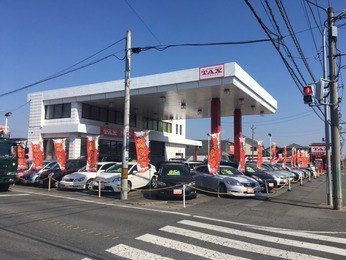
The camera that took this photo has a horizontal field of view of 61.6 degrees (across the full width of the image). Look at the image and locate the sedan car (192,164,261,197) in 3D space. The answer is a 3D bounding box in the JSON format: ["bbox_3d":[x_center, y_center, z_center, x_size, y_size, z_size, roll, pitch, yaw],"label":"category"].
[{"bbox_3d":[2.430,2.524,15.093,1.820,1.430,4.800,3,-6,-23],"label":"sedan car"}]

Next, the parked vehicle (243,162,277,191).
[{"bbox_3d":[4.256,2.722,17.353,1.720,1.500,4.400,3,-6,-23],"label":"parked vehicle"}]

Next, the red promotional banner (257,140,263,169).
[{"bbox_3d":[5.550,1.605,18.400,0.540,1.830,0.200,5,-7,-30],"label":"red promotional banner"}]

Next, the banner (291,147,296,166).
[{"bbox_3d":[10.384,2.430,25.000,0.540,1.840,0.200,5,-7,-30],"label":"banner"}]

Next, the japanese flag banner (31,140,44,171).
[{"bbox_3d":[-7.958,1.503,17.100,0.660,1.800,0.120,2,-5,-14],"label":"japanese flag banner"}]

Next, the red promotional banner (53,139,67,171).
[{"bbox_3d":[-6.205,1.406,16.000,0.620,1.800,0.120,2,-5,-14],"label":"red promotional banner"}]

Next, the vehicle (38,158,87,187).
[{"bbox_3d":[-6.083,2.657,18.089,1.740,1.500,4.500,-2,-7,31],"label":"vehicle"}]

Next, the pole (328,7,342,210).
[{"bbox_3d":[6.075,-0.948,10.982,0.340,7.766,0.340,-2,-7,31],"label":"pole"}]

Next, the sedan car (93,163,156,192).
[{"bbox_3d":[-2.463,2.515,15.981,1.745,1.490,4.450,-2,-6,23],"label":"sedan car"}]

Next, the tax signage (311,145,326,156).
[{"bbox_3d":[29.178,4.146,57.000,4.100,2.000,0.350,-2,-7,31],"label":"tax signage"}]

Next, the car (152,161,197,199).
[{"bbox_3d":[0.006,2.413,14.501,1.720,1.480,4.650,1,-5,-6],"label":"car"}]

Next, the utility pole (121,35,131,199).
[{"bbox_3d":[-1.961,-0.743,12.388,0.270,7.268,0.270,1,-6,0],"label":"utility pole"}]

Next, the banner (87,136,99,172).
[{"bbox_3d":[-4.092,1.250,14.800,0.600,1.800,0.120,2,-5,-14],"label":"banner"}]

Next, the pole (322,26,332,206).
[{"bbox_3d":[6.092,-0.626,11.483,0.200,7.127,0.200,1,-5,0],"label":"pole"}]

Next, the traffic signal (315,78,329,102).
[{"bbox_3d":[5.648,-1.497,10.997,0.400,0.820,0.420,-1,-6,17],"label":"traffic signal"}]

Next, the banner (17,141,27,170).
[{"bbox_3d":[-9.994,1.721,19.200,0.600,1.850,0.180,4,-7,-27],"label":"banner"}]

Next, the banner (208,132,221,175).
[{"bbox_3d":[1.888,1.083,13.200,0.560,1.860,0.200,5,-7,-30],"label":"banner"}]

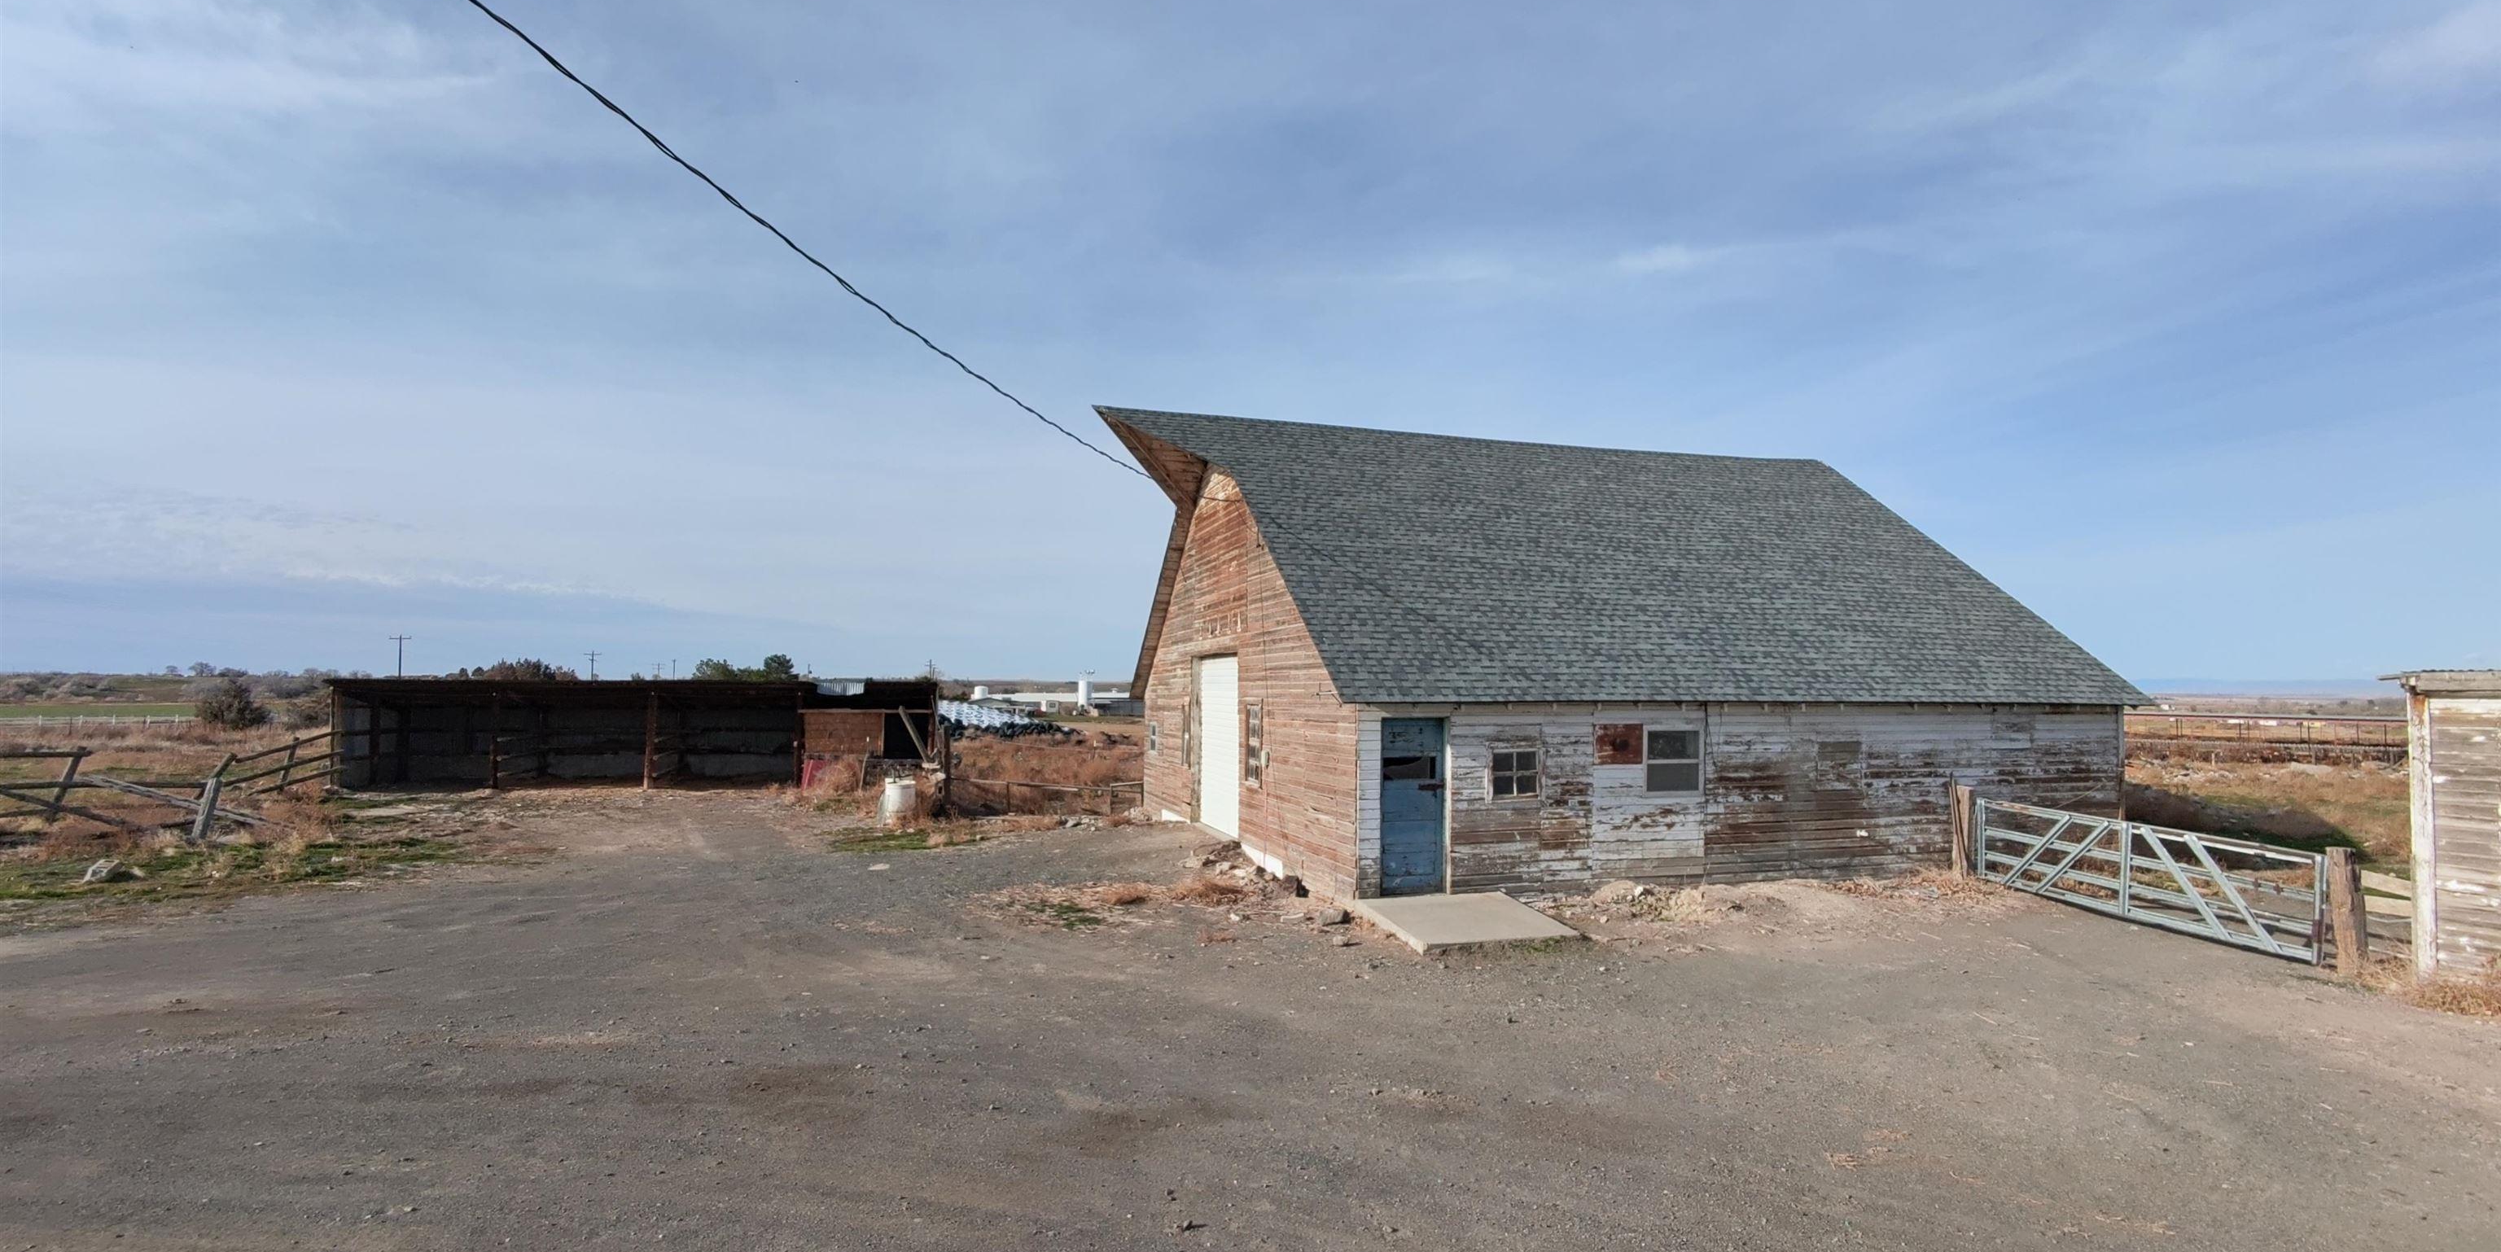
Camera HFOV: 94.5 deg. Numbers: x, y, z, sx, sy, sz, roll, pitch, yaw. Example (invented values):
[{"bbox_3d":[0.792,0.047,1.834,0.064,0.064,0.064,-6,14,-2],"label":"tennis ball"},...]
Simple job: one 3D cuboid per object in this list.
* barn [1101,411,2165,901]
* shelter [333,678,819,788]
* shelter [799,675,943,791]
[{"bbox_3d":[4.484,0.119,21.049,14.838,7.210,12.765,1,-4,-17],"label":"barn"},{"bbox_3d":[-16.918,2.826,30.203,10.900,2.600,3.200,1,-3,-9],"label":"shelter"},{"bbox_3d":[-10.919,3.108,33.439,3.660,2.770,4.400,1,-4,-14],"label":"shelter"}]

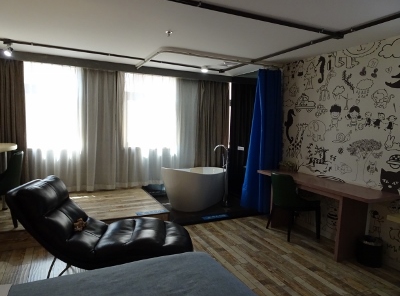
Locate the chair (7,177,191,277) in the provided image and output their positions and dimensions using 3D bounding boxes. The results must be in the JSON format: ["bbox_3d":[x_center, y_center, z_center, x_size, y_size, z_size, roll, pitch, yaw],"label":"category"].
[{"bbox_3d":[-0.898,0.772,2.821,1.640,0.900,0.630,1,5,-5],"label":"chair"}]

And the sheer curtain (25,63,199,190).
[{"bbox_3d":[-1.443,-0.322,5.222,3.145,2.184,0.160,-1,5,-26],"label":"sheer curtain"}]

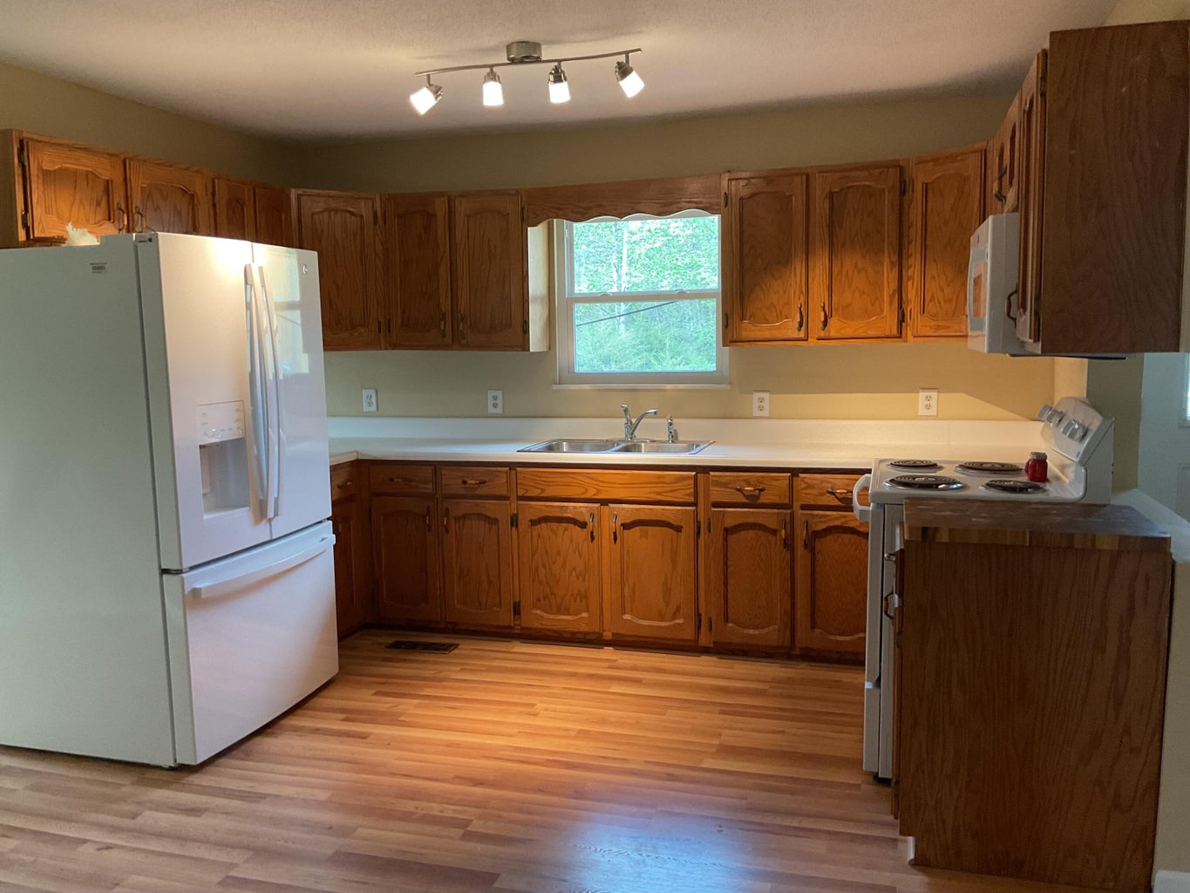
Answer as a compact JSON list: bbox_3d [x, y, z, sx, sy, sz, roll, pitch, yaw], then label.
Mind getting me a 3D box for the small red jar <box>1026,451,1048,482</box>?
[{"bbox_3d":[1.485,0.067,3.350,0.070,0.100,0.068,1,7,17],"label":"small red jar"}]

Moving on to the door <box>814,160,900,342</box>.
[{"bbox_3d":[1.143,-0.826,4.314,0.362,0.713,0.028,1,7,17],"label":"door"}]

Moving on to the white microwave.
[{"bbox_3d":[1.492,-0.530,3.334,0.400,0.415,0.760,1,7,17],"label":"white microwave"}]

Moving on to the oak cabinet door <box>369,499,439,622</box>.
[{"bbox_3d":[-0.900,0.540,4.788,0.332,0.594,0.028,1,7,17],"label":"oak cabinet door"}]

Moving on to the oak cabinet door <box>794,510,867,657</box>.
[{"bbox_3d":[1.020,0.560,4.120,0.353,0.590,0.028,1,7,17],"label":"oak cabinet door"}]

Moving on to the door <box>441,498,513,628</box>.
[{"bbox_3d":[-0.548,0.545,4.681,0.343,0.594,0.028,1,7,17],"label":"door"}]

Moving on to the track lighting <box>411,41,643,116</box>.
[{"bbox_3d":[-0.254,-1.293,3.477,0.865,0.205,0.150,1,7,17],"label":"track lighting"}]

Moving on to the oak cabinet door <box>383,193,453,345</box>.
[{"bbox_3d":[-0.864,-0.857,4.921,0.337,0.713,0.028,1,7,17],"label":"oak cabinet door"}]

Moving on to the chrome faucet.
[{"bbox_3d":[0.214,-0.105,4.711,0.080,0.170,0.230,-6,9,-37],"label":"chrome faucet"}]

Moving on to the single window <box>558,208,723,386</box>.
[{"bbox_3d":[0.227,-0.731,4.908,0.870,0.850,0.100,1,7,17],"label":"single window"}]

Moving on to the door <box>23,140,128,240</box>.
[{"bbox_3d":[-1.811,-0.874,3.507,0.028,0.325,0.448,1,7,17],"label":"door"}]

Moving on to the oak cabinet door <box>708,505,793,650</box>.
[{"bbox_3d":[0.681,0.564,4.310,0.343,0.594,0.028,1,7,17],"label":"oak cabinet door"}]

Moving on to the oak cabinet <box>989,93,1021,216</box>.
[{"bbox_3d":[1.373,-0.908,3.332,0.030,0.340,0.800,1,7,17],"label":"oak cabinet"}]

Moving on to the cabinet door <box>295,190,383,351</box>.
[{"bbox_3d":[-1.247,-0.848,4.873,0.362,0.717,0.028,-5,7,-28],"label":"cabinet door"}]

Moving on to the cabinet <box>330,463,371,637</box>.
[{"bbox_3d":[-1.425,0.494,4.698,0.550,0.850,0.400,1,7,17],"label":"cabinet"}]

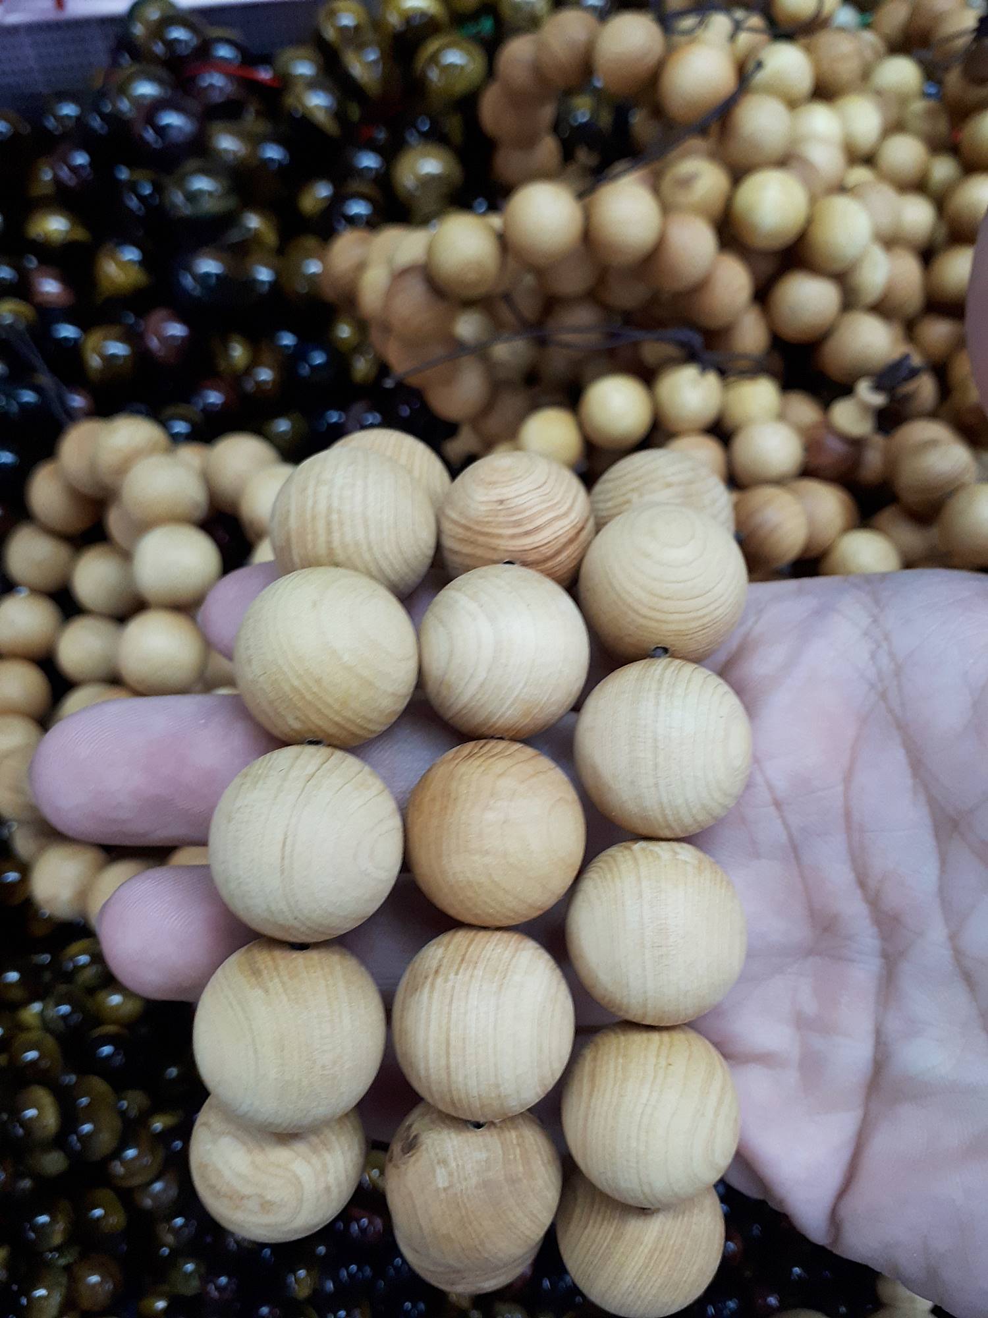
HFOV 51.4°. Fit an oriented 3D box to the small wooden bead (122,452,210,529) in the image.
[{"bbox_3d":[-0.067,-0.033,0.209,0.017,0.017,0.017,0,57,0],"label":"small wooden bead"}]

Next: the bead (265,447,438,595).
[{"bbox_3d":[-0.017,-0.015,0.124,0.020,0.020,0.020,0,58,0],"label":"bead"}]

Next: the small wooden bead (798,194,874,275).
[{"bbox_3d":[0.074,-0.092,0.222,0.016,0.016,0.016,0,58,0],"label":"small wooden bead"}]

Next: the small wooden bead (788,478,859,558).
[{"bbox_3d":[0.075,-0.032,0.236,0.017,0.017,0.017,0,57,0],"label":"small wooden bead"}]

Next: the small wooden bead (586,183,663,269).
[{"bbox_3d":[0.027,-0.090,0.213,0.016,0.016,0.016,0,63,0],"label":"small wooden bead"}]

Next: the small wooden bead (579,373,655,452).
[{"bbox_3d":[0.028,-0.056,0.237,0.017,0.017,0.017,0,57,0],"label":"small wooden bead"}]

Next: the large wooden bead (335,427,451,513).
[{"bbox_3d":[-0.016,-0.023,0.147,0.019,0.019,0.019,0,57,0],"label":"large wooden bead"}]

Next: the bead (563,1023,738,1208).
[{"bbox_3d":[0.018,0.053,0.120,0.020,0.020,0.020,0,63,0],"label":"bead"}]

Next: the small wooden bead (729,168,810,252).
[{"bbox_3d":[0.061,-0.100,0.229,0.017,0.017,0.017,0,57,0],"label":"small wooden bead"}]

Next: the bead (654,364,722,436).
[{"bbox_3d":[0.047,-0.063,0.249,0.017,0.017,0.017,0,57,0],"label":"bead"}]

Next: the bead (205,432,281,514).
[{"bbox_3d":[-0.056,-0.042,0.232,0.017,0.017,0.017,0,57,0],"label":"bead"}]

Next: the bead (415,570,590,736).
[{"bbox_3d":[0.001,-0.001,0.120,0.020,0.020,0.020,0,63,0],"label":"bead"}]

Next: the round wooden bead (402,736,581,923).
[{"bbox_3d":[0.000,0.019,0.114,0.020,0.020,0.020,0,63,0],"label":"round wooden bead"}]

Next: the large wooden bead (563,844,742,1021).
[{"bbox_3d":[0.018,0.031,0.116,0.020,0.020,0.020,0,63,0],"label":"large wooden bead"}]

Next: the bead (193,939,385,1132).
[{"bbox_3d":[-0.022,0.041,0.112,0.020,0.020,0.020,0,57,0],"label":"bead"}]

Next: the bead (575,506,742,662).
[{"bbox_3d":[0.020,-0.009,0.124,0.020,0.020,0.020,0,58,0],"label":"bead"}]

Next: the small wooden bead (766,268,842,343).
[{"bbox_3d":[0.069,-0.079,0.229,0.016,0.016,0.016,0,58,0],"label":"small wooden bead"}]

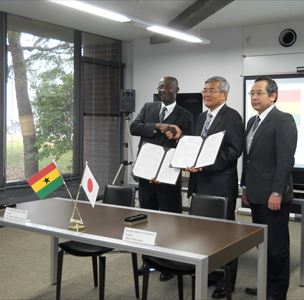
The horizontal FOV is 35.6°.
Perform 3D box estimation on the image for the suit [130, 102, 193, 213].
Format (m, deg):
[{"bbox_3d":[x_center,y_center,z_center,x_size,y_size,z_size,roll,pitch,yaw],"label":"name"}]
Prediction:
[{"bbox_3d":[0.086,0.332,4.095,0.560,1.480,0.400,2,4,27],"label":"suit"}]

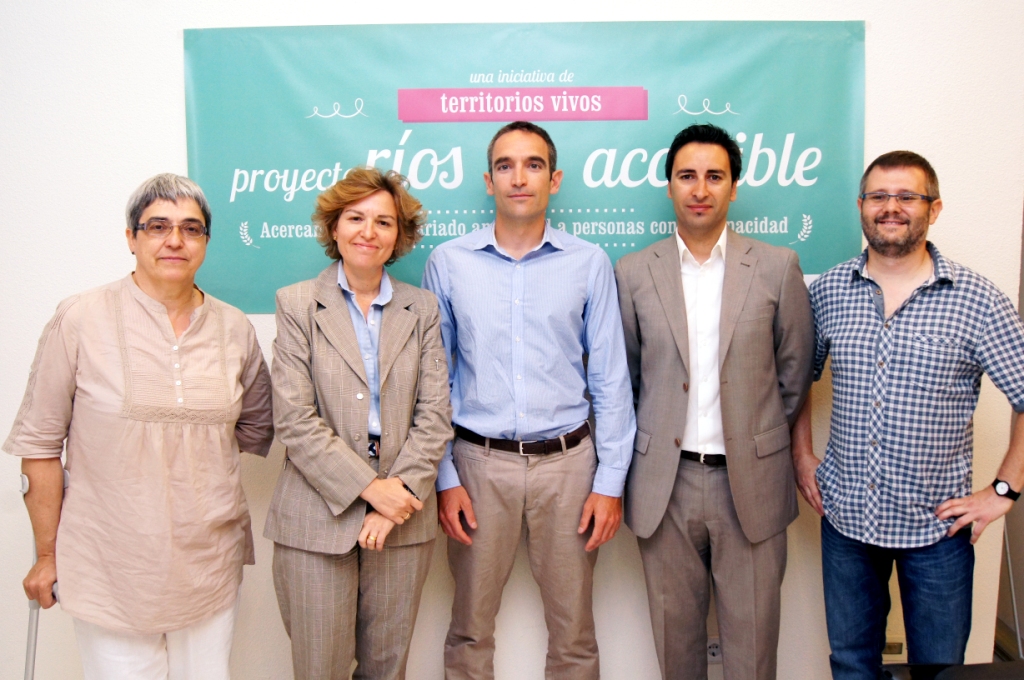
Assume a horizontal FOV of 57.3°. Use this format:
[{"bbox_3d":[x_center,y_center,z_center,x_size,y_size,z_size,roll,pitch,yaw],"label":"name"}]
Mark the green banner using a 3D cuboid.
[{"bbox_3d":[0.040,-0.485,2.680,1.930,0.808,0.025,0,5,1],"label":"green banner"}]

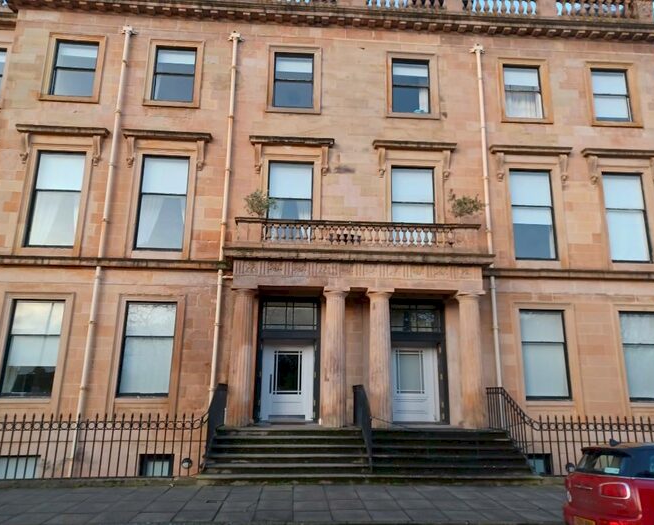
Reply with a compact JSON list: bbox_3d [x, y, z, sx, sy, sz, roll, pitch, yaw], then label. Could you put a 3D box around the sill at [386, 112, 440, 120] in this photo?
[{"bbox_3d":[2.722,-4.586,16.086,1.715,0.149,0.240,2,-14,-4],"label":"sill"}]

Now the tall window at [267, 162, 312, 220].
[{"bbox_3d":[-1.063,-1.651,14.922,1.304,2.866,0.138,2,-14,-3],"label":"tall window"}]

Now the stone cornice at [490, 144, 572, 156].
[{"bbox_3d":[6.363,-3.470,15.839,2.623,0.178,0.330,2,-14,-4],"label":"stone cornice"}]

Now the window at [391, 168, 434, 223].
[{"bbox_3d":[2.596,-1.521,15.060,1.316,2.828,0.200,1,-14,-4],"label":"window"}]

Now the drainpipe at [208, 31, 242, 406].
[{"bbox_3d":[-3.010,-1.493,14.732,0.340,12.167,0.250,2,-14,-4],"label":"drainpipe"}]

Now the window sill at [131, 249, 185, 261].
[{"bbox_3d":[-4.734,-0.207,14.173,1.495,0.250,0.217,2,-14,-3],"label":"window sill"}]

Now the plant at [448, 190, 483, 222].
[{"bbox_3d":[4.003,-1.204,14.409,1.086,1.811,0.920,2,-14,-4],"label":"plant"}]

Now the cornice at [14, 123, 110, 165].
[{"bbox_3d":[-7.727,-3.352,14.665,2.552,1.130,0.334,2,-14,-3],"label":"cornice"}]

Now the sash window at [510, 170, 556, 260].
[{"bbox_3d":[6.282,-1.454,15.306,1.316,2.884,0.200,1,-14,-4],"label":"sash window"}]

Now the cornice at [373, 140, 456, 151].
[{"bbox_3d":[2.703,-3.570,15.605,2.605,0.159,0.330,2,-14,-4],"label":"cornice"}]

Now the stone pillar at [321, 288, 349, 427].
[{"bbox_3d":[0.231,2.479,13.338,0.704,3.536,0.690,2,-14,-3],"label":"stone pillar"}]

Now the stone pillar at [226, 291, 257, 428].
[{"bbox_3d":[-2.058,2.311,12.453,0.650,3.268,0.650,2,-14,-3],"label":"stone pillar"}]

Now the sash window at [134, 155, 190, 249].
[{"bbox_3d":[-4.785,-1.775,14.756,1.344,2.910,0.157,2,-14,-3],"label":"sash window"}]

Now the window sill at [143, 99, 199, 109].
[{"bbox_3d":[-4.692,-4.759,15.330,1.713,0.208,0.217,2,-14,-3],"label":"window sill"}]

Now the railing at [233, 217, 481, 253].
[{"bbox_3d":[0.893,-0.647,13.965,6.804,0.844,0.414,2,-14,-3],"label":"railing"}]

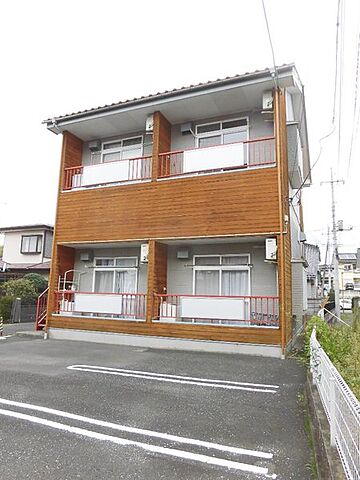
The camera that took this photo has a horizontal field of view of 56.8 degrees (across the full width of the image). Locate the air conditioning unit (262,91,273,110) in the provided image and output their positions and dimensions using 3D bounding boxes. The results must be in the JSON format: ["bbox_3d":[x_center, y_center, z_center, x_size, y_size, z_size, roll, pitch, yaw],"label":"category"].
[{"bbox_3d":[2.540,-3.750,9.363,0.270,0.540,0.760,-3,-10,22],"label":"air conditioning unit"}]

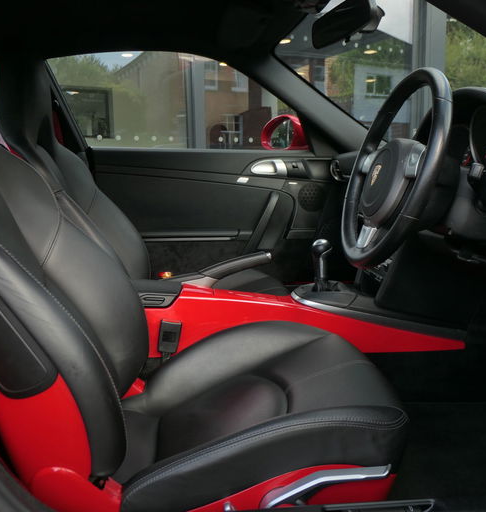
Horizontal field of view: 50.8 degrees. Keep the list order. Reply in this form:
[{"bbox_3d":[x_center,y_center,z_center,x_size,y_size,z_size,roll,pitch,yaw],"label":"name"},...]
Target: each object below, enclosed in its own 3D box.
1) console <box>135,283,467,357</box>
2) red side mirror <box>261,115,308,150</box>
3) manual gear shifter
[{"bbox_3d":[0.102,0.138,1.326,0.830,0.180,0.260,-2,8,-6],"label":"console"},{"bbox_3d":[0.160,-0.510,2.124,0.140,0.150,0.210,-4,9,-16],"label":"red side mirror"},{"bbox_3d":[0.203,0.025,1.321,0.055,0.140,0.050,-2,8,-6],"label":"manual gear shifter"}]

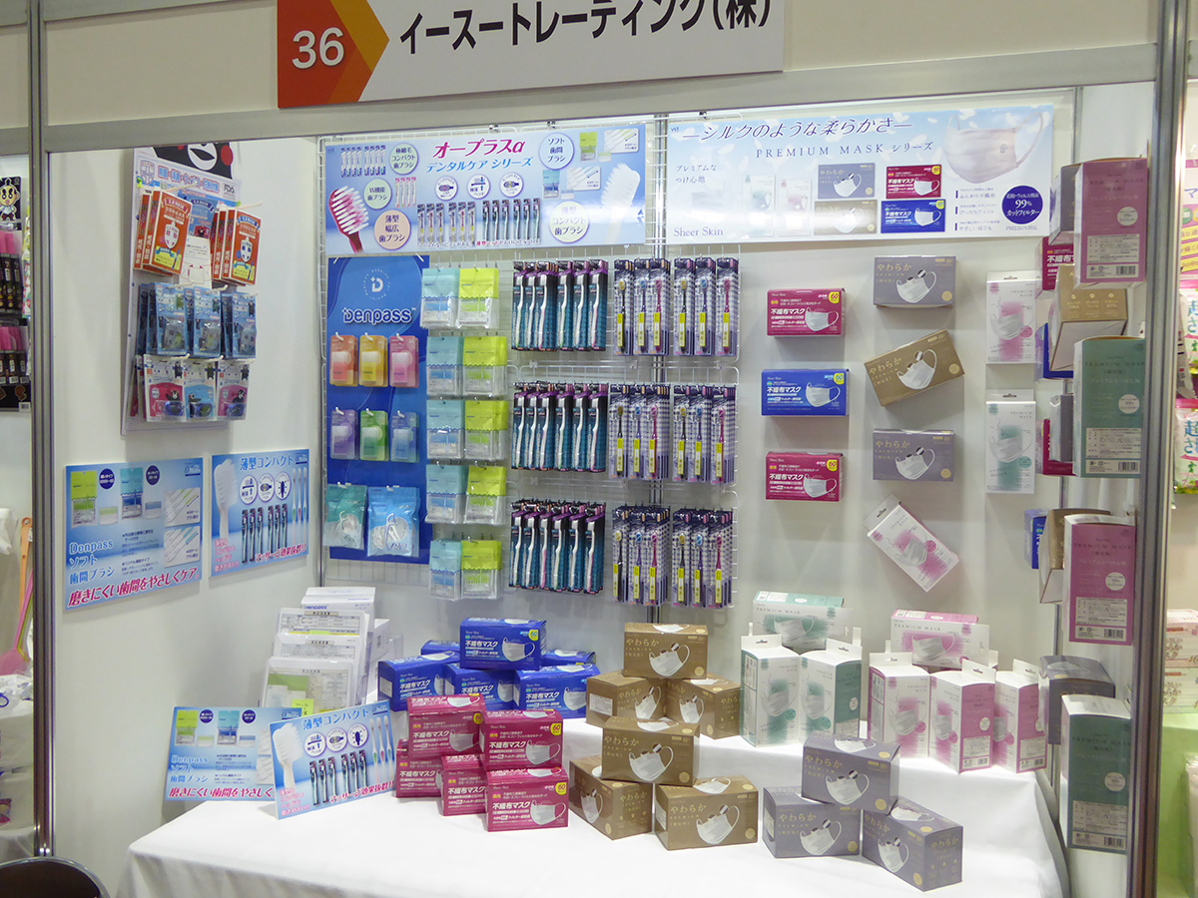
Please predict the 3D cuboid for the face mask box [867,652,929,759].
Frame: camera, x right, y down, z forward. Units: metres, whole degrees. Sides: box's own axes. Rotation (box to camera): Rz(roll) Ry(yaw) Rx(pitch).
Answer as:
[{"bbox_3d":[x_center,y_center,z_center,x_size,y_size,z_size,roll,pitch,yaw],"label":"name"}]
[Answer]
[{"bbox_3d":[0.675,0.579,2.417,0.102,0.209,0.088,1,3,-10],"label":"face mask box"}]

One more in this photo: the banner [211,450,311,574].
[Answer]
[{"bbox_3d":[-0.879,0.158,2.808,0.006,0.297,0.421,2,3,17],"label":"banner"}]

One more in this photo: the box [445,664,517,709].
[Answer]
[{"bbox_3d":[-0.276,0.602,2.704,0.200,0.107,0.096,0,3,-22],"label":"box"}]

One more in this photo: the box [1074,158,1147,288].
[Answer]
[{"bbox_3d":[0.810,-0.353,1.703,0.088,0.187,0.105,2,3,18],"label":"box"}]

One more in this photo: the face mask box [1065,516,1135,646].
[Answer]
[{"bbox_3d":[0.796,0.204,1.712,0.088,0.196,0.102,2,0,17],"label":"face mask box"}]

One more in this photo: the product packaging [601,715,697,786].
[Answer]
[{"bbox_3d":[0.115,0.668,2.371,0.201,0.110,0.097,1,3,11],"label":"product packaging"}]

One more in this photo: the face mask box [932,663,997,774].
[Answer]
[{"bbox_3d":[0.793,0.582,2.347,0.086,0.213,0.104,0,3,-21],"label":"face mask box"}]

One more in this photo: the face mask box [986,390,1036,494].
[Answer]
[{"bbox_3d":[0.943,-0.018,2.464,0.104,0.233,0.088,0,2,17],"label":"face mask box"}]

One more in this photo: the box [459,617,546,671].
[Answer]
[{"bbox_3d":[-0.240,0.495,2.720,0.200,0.107,0.096,1,3,5],"label":"box"}]

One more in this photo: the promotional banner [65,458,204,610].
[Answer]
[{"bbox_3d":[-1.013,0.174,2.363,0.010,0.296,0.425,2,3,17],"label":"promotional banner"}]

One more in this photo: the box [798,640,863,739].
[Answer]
[{"bbox_3d":[0.527,0.563,2.444,0.088,0.233,0.104,-1,4,-37],"label":"box"}]

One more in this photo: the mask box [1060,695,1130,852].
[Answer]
[{"bbox_3d":[0.785,0.508,1.700,0.086,0.221,0.104,2,3,17],"label":"mask box"}]

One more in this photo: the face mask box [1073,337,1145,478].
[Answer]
[{"bbox_3d":[0.796,-0.062,1.679,0.085,0.208,0.107,2,3,18],"label":"face mask box"}]

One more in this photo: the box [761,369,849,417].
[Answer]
[{"bbox_3d":[0.509,-0.134,2.637,0.201,0.104,0.095,2,3,17],"label":"box"}]

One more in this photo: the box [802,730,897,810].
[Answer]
[{"bbox_3d":[0.531,0.685,2.265,0.181,0.112,0.100,2,3,26],"label":"box"}]

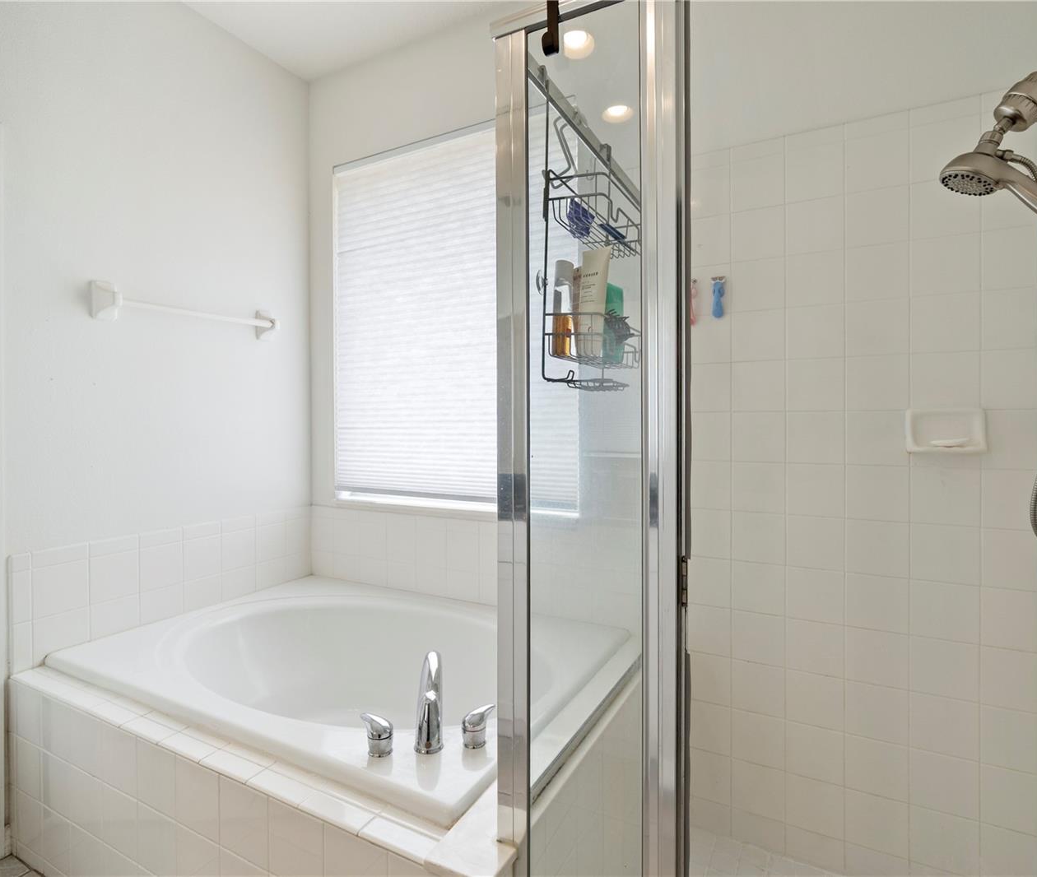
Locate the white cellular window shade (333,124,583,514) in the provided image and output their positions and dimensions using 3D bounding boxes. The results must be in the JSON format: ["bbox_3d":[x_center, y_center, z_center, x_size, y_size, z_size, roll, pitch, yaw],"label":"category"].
[{"bbox_3d":[-0.297,-0.453,2.205,1.150,1.455,0.080,0,1,27],"label":"white cellular window shade"}]

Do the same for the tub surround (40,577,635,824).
[{"bbox_3d":[-0.528,0.866,1.741,1.482,0.460,1.009,0,1,27],"label":"tub surround"}]

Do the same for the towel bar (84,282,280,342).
[{"bbox_3d":[-1.168,-0.453,2.010,0.082,0.116,0.662,0,1,27],"label":"towel bar"}]

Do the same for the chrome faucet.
[{"bbox_3d":[-0.197,0.565,1.212,0.058,0.168,0.185,0,1,-7],"label":"chrome faucet"}]

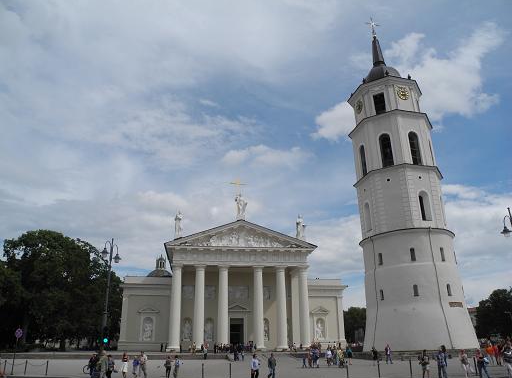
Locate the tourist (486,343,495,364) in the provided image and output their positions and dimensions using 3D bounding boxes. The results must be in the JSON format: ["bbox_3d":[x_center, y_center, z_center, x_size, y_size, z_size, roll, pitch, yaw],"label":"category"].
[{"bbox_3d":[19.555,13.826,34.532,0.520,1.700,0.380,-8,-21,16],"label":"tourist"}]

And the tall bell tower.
[{"bbox_3d":[21.528,-3.347,64.143,15.000,53.200,15.000,3,-21,-11],"label":"tall bell tower"}]

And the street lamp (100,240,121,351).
[{"bbox_3d":[-9.577,7.528,26.418,0.600,9.000,2.100,-4,-20,8],"label":"street lamp"}]

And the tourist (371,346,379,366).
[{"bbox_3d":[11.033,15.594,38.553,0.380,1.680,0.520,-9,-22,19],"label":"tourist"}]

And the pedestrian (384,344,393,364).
[{"bbox_3d":[12.396,15.483,38.739,0.520,1.720,0.380,4,-21,-14],"label":"pedestrian"}]

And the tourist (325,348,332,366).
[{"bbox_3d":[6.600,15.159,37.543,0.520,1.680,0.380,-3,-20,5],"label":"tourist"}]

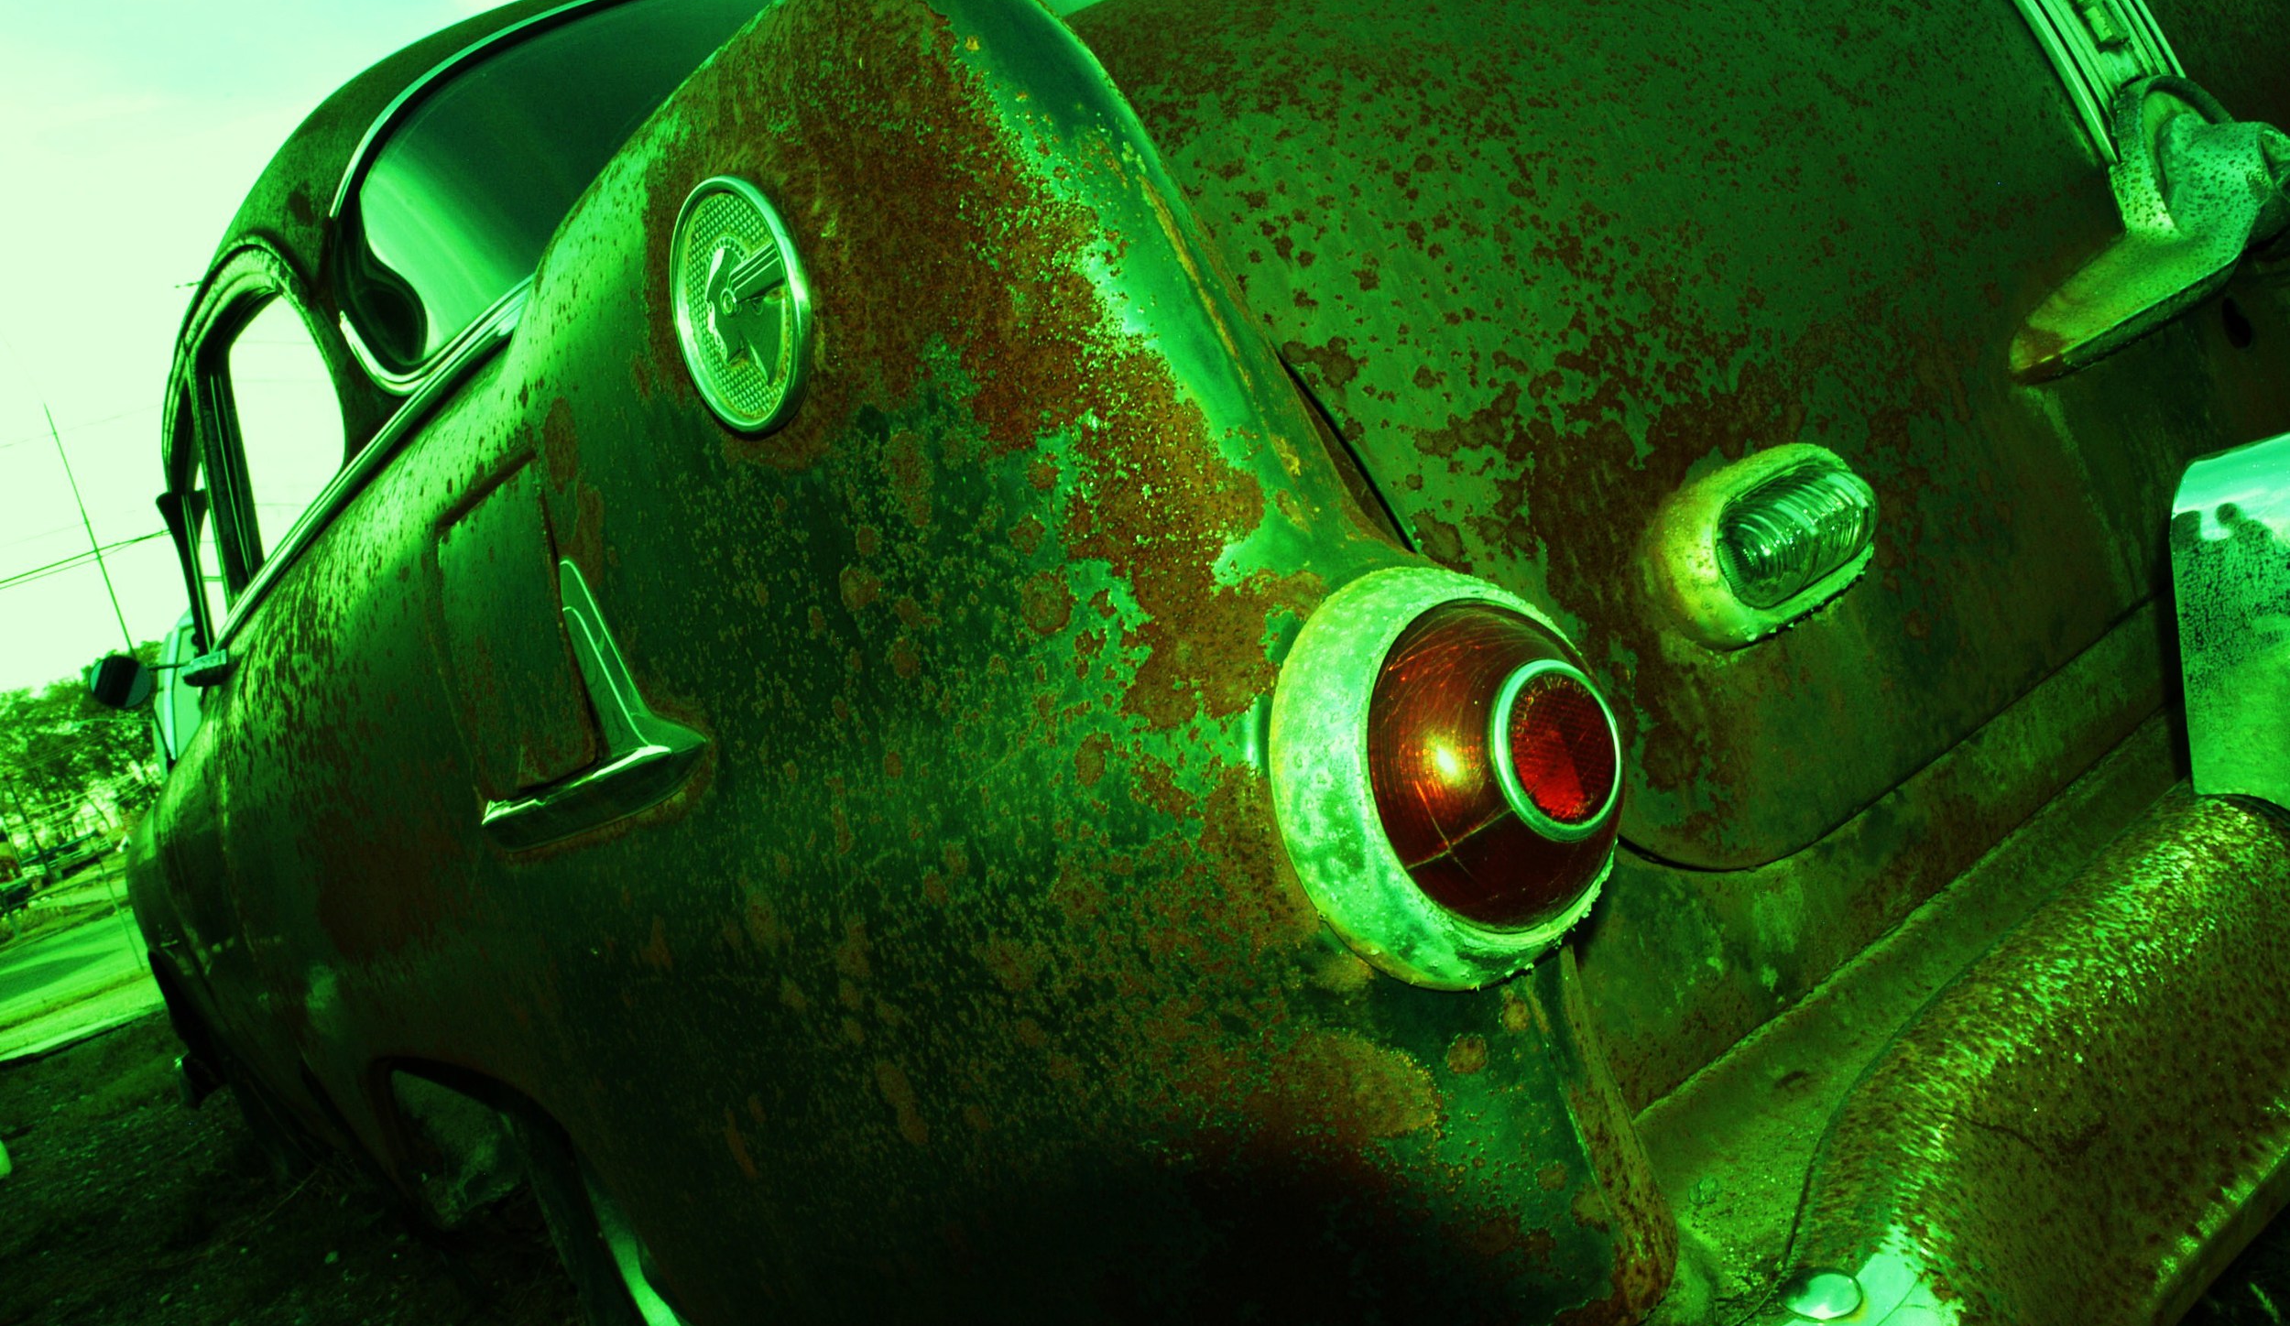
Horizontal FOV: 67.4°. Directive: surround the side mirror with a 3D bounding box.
[{"bbox_3d":[-1.993,0.040,3.338,0.110,0.108,0.040,-24,6,-38],"label":"side mirror"}]

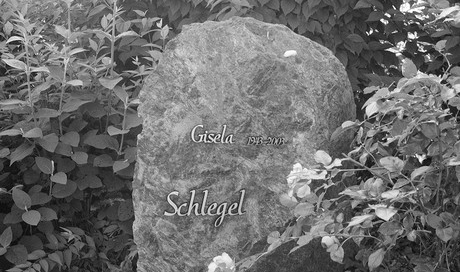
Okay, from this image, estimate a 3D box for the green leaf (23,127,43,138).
[{"bbox_3d":[-0.577,-0.010,2.500,0.062,0.014,0.043,-12,45,-25],"label":"green leaf"}]

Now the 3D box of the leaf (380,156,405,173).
[{"bbox_3d":[0.427,0.075,2.250,0.067,0.013,0.046,32,68,22],"label":"leaf"}]

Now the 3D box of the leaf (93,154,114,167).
[{"bbox_3d":[-0.388,0.075,2.620,0.060,0.014,0.050,-9,42,-24],"label":"leaf"}]

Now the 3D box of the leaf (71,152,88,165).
[{"bbox_3d":[-0.431,0.064,2.450,0.051,0.010,0.051,24,51,13],"label":"leaf"}]

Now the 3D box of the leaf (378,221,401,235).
[{"bbox_3d":[0.410,0.238,2.200,0.058,0.038,0.013,-6,-30,-3],"label":"leaf"}]

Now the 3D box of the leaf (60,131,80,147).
[{"bbox_3d":[-0.475,0.010,2.550,0.063,0.050,0.014,24,-30,7],"label":"leaf"}]

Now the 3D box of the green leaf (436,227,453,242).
[{"bbox_3d":[0.589,0.271,2.350,0.044,0.042,0.008,-1,-30,-1],"label":"green leaf"}]

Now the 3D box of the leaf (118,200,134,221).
[{"bbox_3d":[-0.333,0.240,2.750,0.048,0.076,0.012,-11,-24,-13],"label":"leaf"}]

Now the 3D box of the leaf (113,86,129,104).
[{"bbox_3d":[-0.314,-0.119,2.450,0.027,0.070,0.014,-31,-19,-27],"label":"leaf"}]

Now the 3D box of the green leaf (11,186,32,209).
[{"bbox_3d":[-0.619,0.186,2.550,0.047,0.076,0.014,-35,-16,-19],"label":"green leaf"}]

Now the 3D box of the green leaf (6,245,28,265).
[{"bbox_3d":[-0.617,0.345,2.470,0.079,0.012,0.055,29,55,18],"label":"green leaf"}]

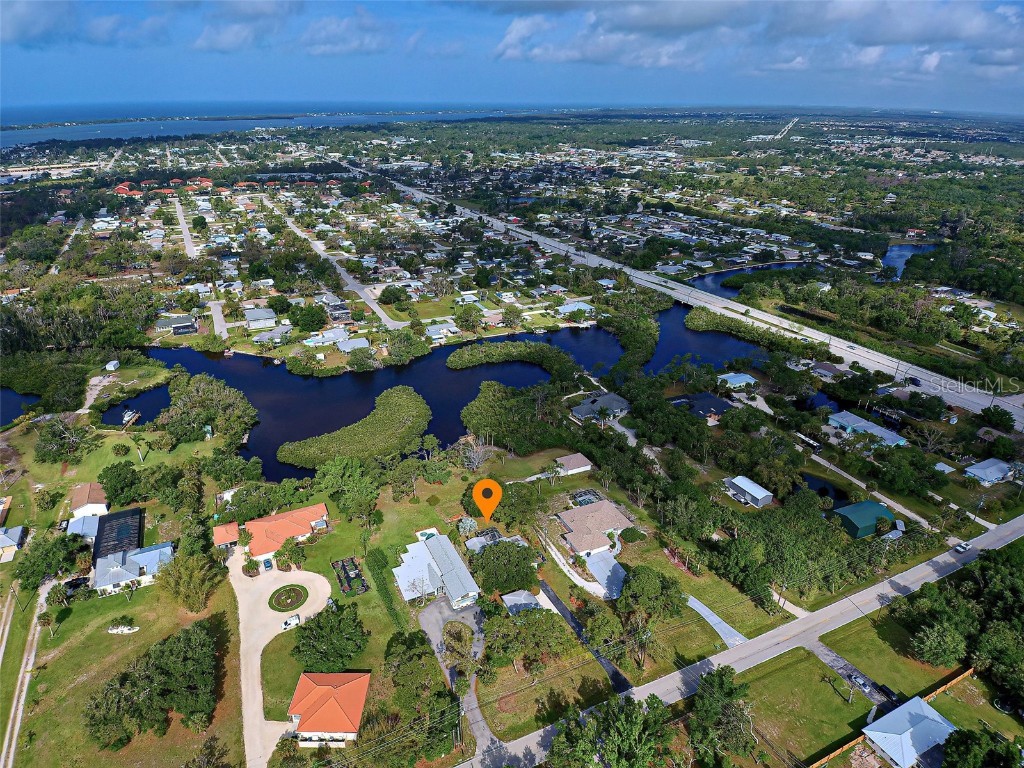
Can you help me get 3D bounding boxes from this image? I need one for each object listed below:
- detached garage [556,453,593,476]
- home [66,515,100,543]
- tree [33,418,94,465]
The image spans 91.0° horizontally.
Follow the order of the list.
[{"bbox_3d":[25.450,32.260,203.900,11.300,4.300,8.600,-11,31,-20],"label":"detached garage"},{"bbox_3d":[-142.900,49.230,168.180,8.000,4.800,8.400,-12,31,-22],"label":"home"},{"bbox_3d":[-183.230,23.380,205.810,20.530,13.000,19.560,24,37,36],"label":"tree"}]

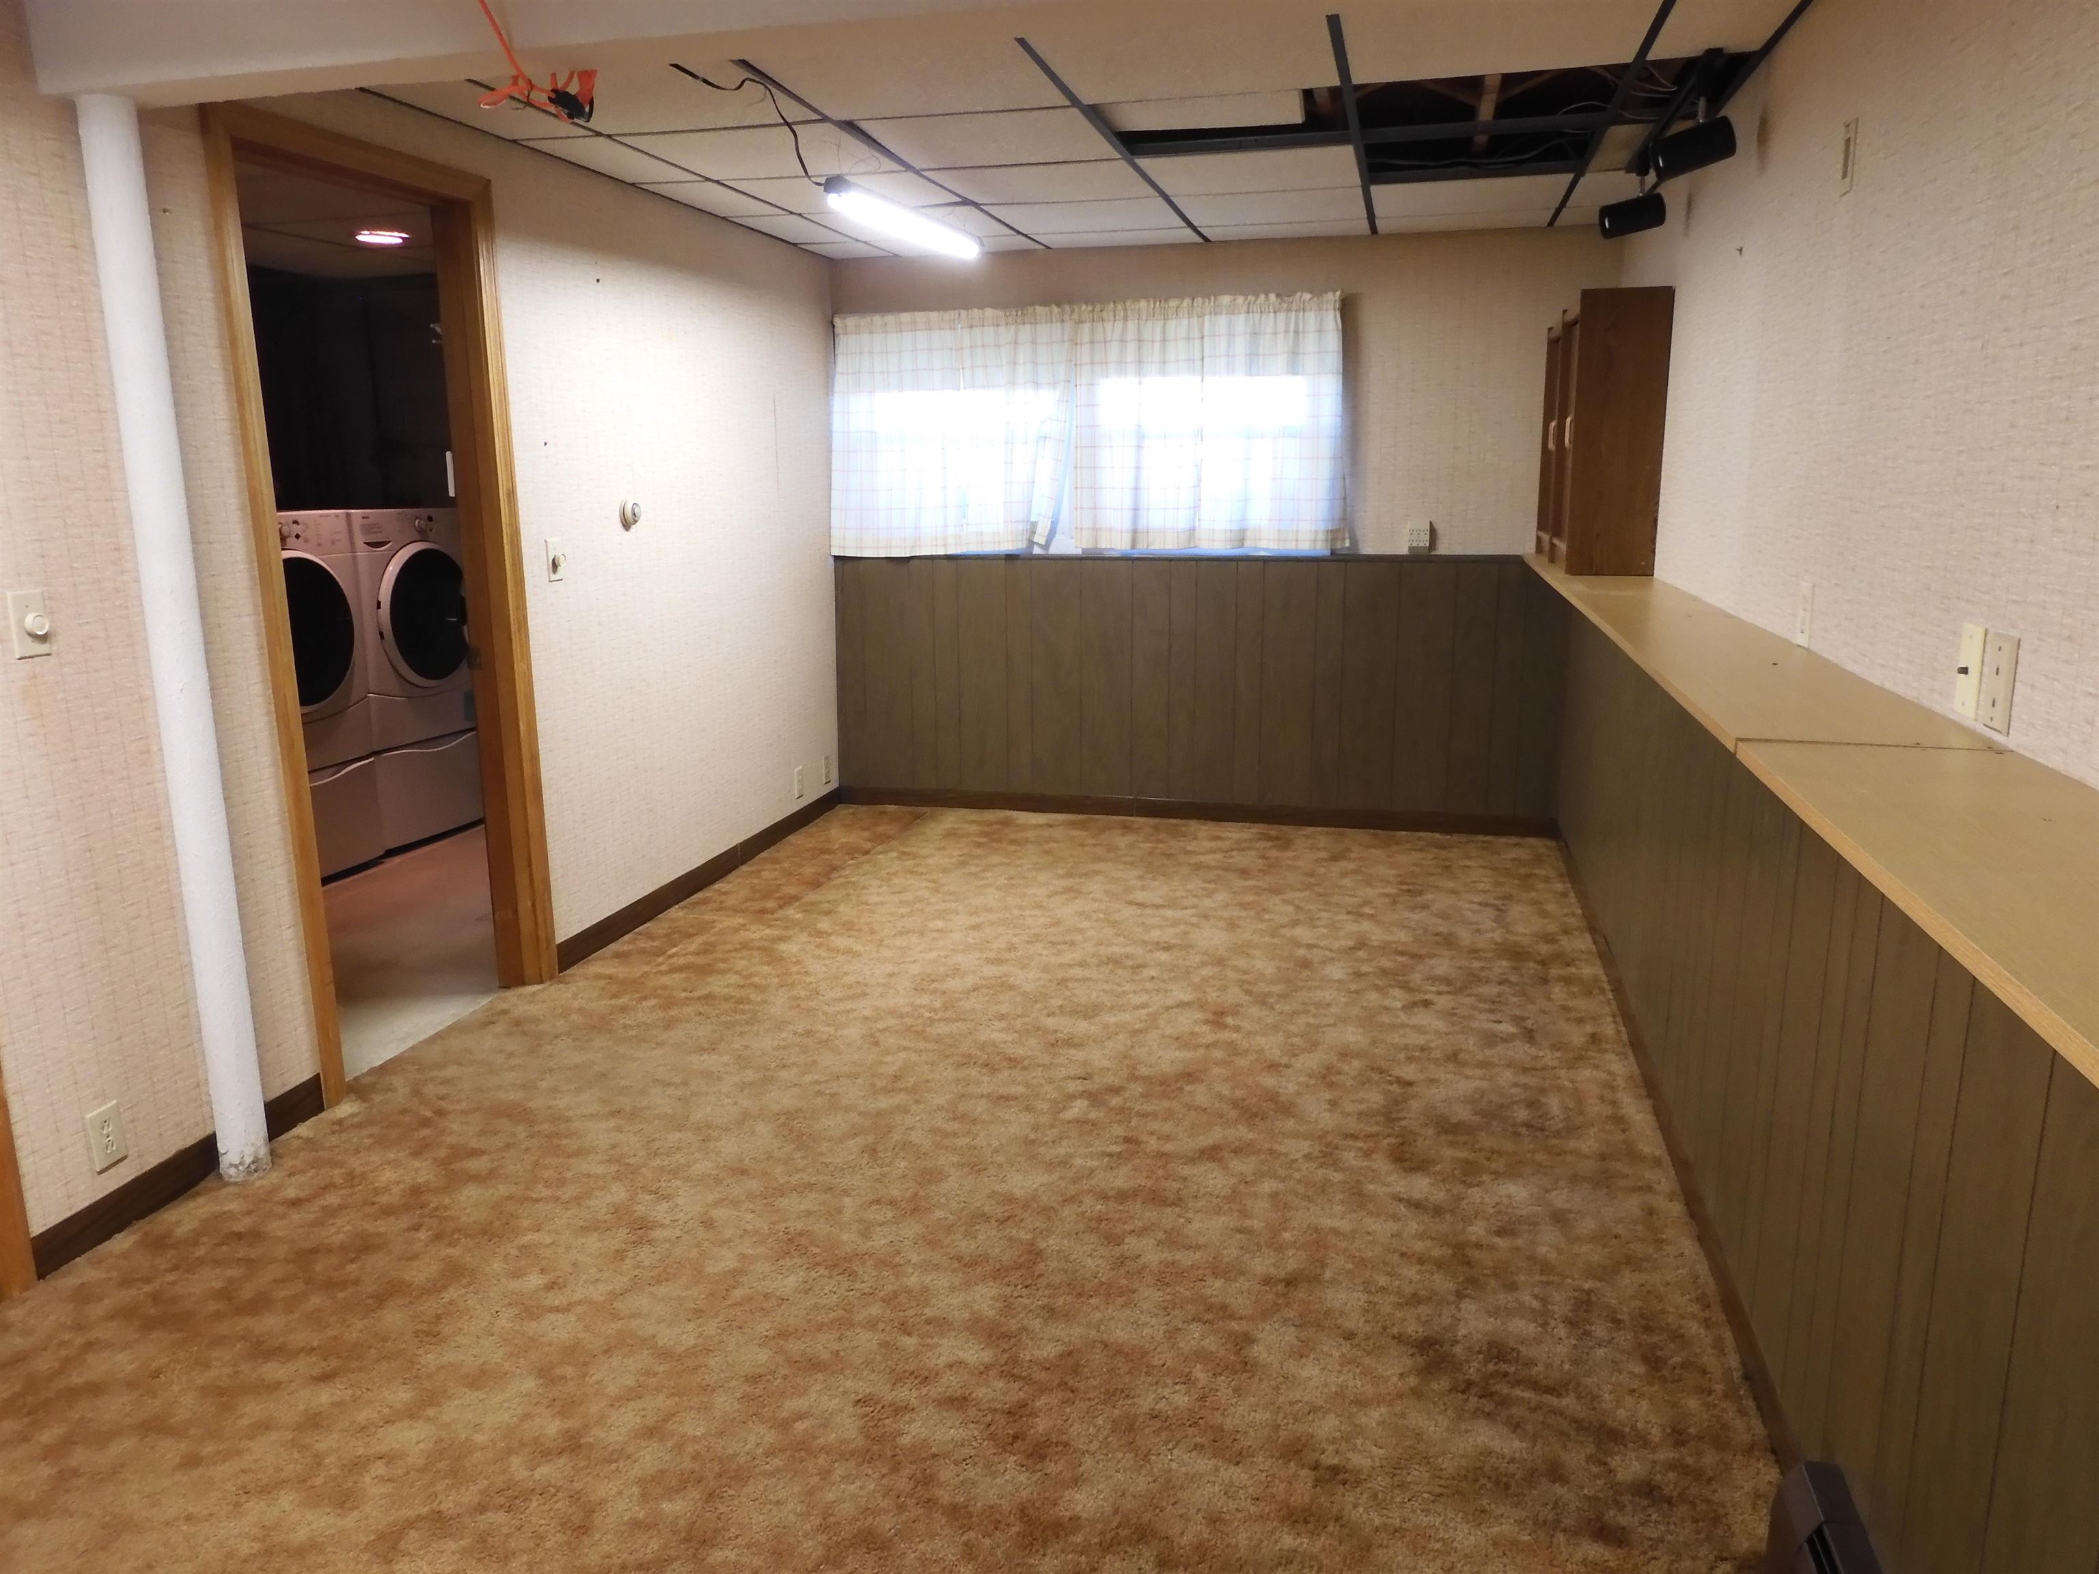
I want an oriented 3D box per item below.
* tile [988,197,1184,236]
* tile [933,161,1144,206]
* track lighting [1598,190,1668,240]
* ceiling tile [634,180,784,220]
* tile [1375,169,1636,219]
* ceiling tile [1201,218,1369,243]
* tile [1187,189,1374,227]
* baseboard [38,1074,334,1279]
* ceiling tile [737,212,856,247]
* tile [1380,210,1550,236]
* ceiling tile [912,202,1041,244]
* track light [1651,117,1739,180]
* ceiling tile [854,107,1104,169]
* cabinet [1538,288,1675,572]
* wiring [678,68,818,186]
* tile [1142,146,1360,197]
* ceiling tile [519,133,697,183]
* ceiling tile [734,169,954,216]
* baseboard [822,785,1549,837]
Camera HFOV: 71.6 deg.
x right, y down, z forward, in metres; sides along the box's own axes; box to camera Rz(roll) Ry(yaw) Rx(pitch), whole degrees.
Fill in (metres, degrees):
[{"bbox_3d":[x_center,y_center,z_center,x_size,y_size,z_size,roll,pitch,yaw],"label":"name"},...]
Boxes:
[{"bbox_3d":[0.138,-1.921,4.882,0.605,0.020,0.605,3,13,14],"label":"tile"},{"bbox_3d":[-0.008,-1.794,4.304,0.605,0.020,0.605,3,13,14],"label":"tile"},{"bbox_3d":[1.601,-1.567,3.995,0.152,0.088,0.088,-11,11,9],"label":"track lighting"},{"bbox_3d":[-1.028,-1.842,4.554,0.270,0.020,0.610,3,13,14],"label":"ceiling tile"},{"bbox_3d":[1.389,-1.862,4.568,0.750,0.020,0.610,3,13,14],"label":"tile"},{"bbox_3d":[0.847,-1.991,5.183,0.610,0.020,0.343,3,13,14],"label":"ceiling tile"},{"bbox_3d":[0.730,-1.895,4.739,0.605,0.020,0.605,3,13,14],"label":"tile"},{"bbox_3d":[-1.681,0.749,2.874,0.015,0.085,0.710,3,13,14],"label":"baseboard"},{"bbox_3d":[-0.881,-1.967,5.128,0.265,0.020,0.605,3,13,14],"label":"ceiling tile"},{"bbox_3d":[1.439,-1.971,5.062,0.605,0.020,0.368,3,13,14],"label":"tile"},{"bbox_3d":[-0.454,-1.948,5.025,0.605,0.020,0.605,3,13,14],"label":"ceiling tile"},{"bbox_3d":[1.401,-1.387,3.167,0.152,0.088,0.088,-15,9,12],"label":"track light"},{"bbox_3d":[-0.160,-1.669,3.724,0.610,0.020,0.610,3,13,14],"label":"ceiling tile"},{"bbox_3d":[1.728,-1.100,4.597,0.240,0.783,1.190,3,13,14],"label":"cabinet"},{"bbox_3d":[-0.658,-1.464,3.248,0.140,0.170,0.500,3,13,14],"label":"wiring"},{"bbox_3d":[0.584,-1.767,4.161,0.605,0.020,0.605,3,13,14],"label":"tile"},{"bbox_3d":[-1.172,-1.712,3.972,0.265,0.020,0.605,3,13,14],"label":"ceiling tile"},{"bbox_3d":[-0.601,-1.822,4.448,0.610,0.020,0.610,3,13,14],"label":"ceiling tile"},{"bbox_3d":[0.520,0.096,5.884,2.920,0.080,0.016,3,13,14],"label":"baseboard"}]

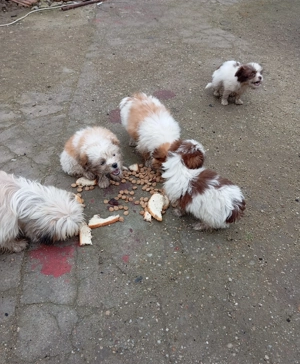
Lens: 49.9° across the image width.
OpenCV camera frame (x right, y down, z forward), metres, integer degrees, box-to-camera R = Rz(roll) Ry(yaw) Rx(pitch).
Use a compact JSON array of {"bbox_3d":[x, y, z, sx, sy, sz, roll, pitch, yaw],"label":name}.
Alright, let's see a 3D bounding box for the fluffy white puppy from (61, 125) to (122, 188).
[{"bbox_3d":[-0.289,-0.130,1.586,0.205,0.204,0.329,-28,50,-26],"label":"fluffy white puppy"}]

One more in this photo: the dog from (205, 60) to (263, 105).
[{"bbox_3d":[0.536,-0.647,2.098,0.352,0.237,0.165,28,50,26],"label":"dog"}]

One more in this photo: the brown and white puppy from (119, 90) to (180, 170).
[{"bbox_3d":[-0.005,-0.279,1.691,0.204,0.272,0.405,-19,47,-19],"label":"brown and white puppy"}]

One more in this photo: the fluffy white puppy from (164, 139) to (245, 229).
[{"bbox_3d":[0.219,0.009,1.370,0.350,0.304,0.200,34,53,30],"label":"fluffy white puppy"}]

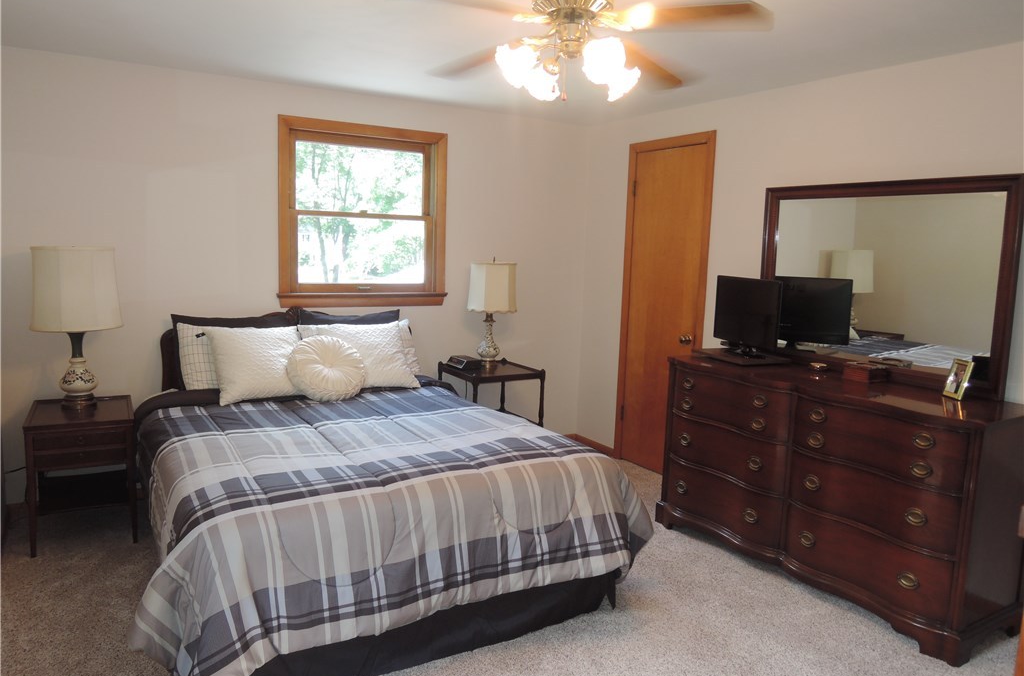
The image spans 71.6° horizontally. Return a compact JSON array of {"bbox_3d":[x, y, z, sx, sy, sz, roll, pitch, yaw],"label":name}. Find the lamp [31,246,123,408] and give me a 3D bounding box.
[{"bbox_3d":[-2.076,-0.046,3.382,0.376,0.770,0.376,-3,9,-31],"label":"lamp"}]

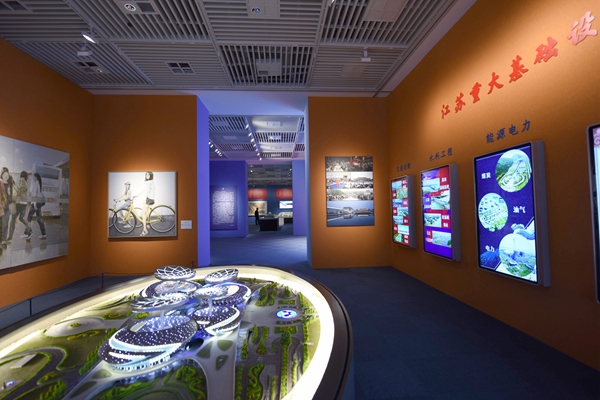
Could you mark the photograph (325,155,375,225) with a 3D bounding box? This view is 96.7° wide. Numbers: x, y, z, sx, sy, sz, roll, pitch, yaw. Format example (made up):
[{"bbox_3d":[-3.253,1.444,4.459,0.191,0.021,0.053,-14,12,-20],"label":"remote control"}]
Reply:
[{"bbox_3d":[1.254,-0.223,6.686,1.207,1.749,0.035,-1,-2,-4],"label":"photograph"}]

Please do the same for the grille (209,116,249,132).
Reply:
[{"bbox_3d":[-2.578,-2.499,8.771,1.646,0.078,1.617,-1,-2,-4],"label":"grille"}]

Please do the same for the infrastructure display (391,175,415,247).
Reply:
[{"bbox_3d":[2.266,0.254,5.899,0.126,1.463,0.846,-1,-2,-4],"label":"infrastructure display"}]

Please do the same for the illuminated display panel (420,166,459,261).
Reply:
[{"bbox_3d":[2.406,0.210,4.600,0.134,1.519,0.862,-1,-2,-4],"label":"illuminated display panel"}]

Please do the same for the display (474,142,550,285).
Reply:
[{"bbox_3d":[2.501,0.154,3.213,0.134,1.519,0.843,-1,-2,-4],"label":"display"}]

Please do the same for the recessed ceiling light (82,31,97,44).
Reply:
[{"bbox_3d":[-3.182,-2.448,4.028,0.167,0.147,0.176,-1,-2,-4],"label":"recessed ceiling light"}]

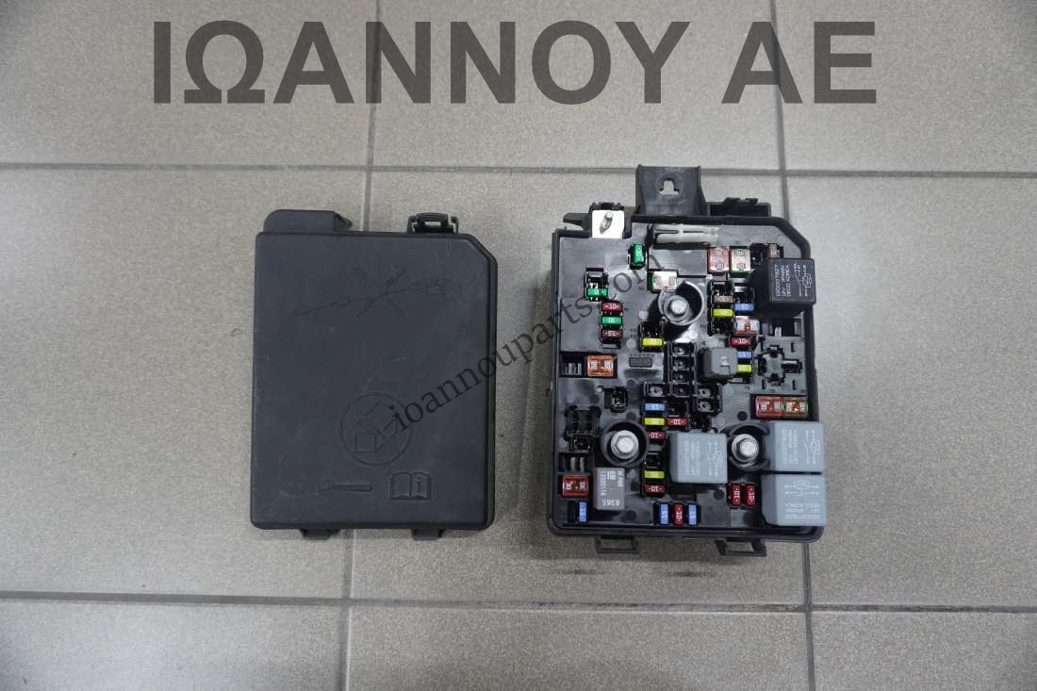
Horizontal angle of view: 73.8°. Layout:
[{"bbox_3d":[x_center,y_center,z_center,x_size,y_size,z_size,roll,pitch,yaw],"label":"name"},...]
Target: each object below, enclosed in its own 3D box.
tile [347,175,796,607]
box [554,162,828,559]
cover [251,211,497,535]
[{"bbox_3d":[0.040,0.022,0.483,0.298,0.010,0.298,1,80,0],"label":"tile"},{"bbox_3d":[0.096,0.006,0.432,0.157,0.096,0.235,1,80,0],"label":"box"},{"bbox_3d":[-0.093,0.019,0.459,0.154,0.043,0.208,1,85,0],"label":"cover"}]

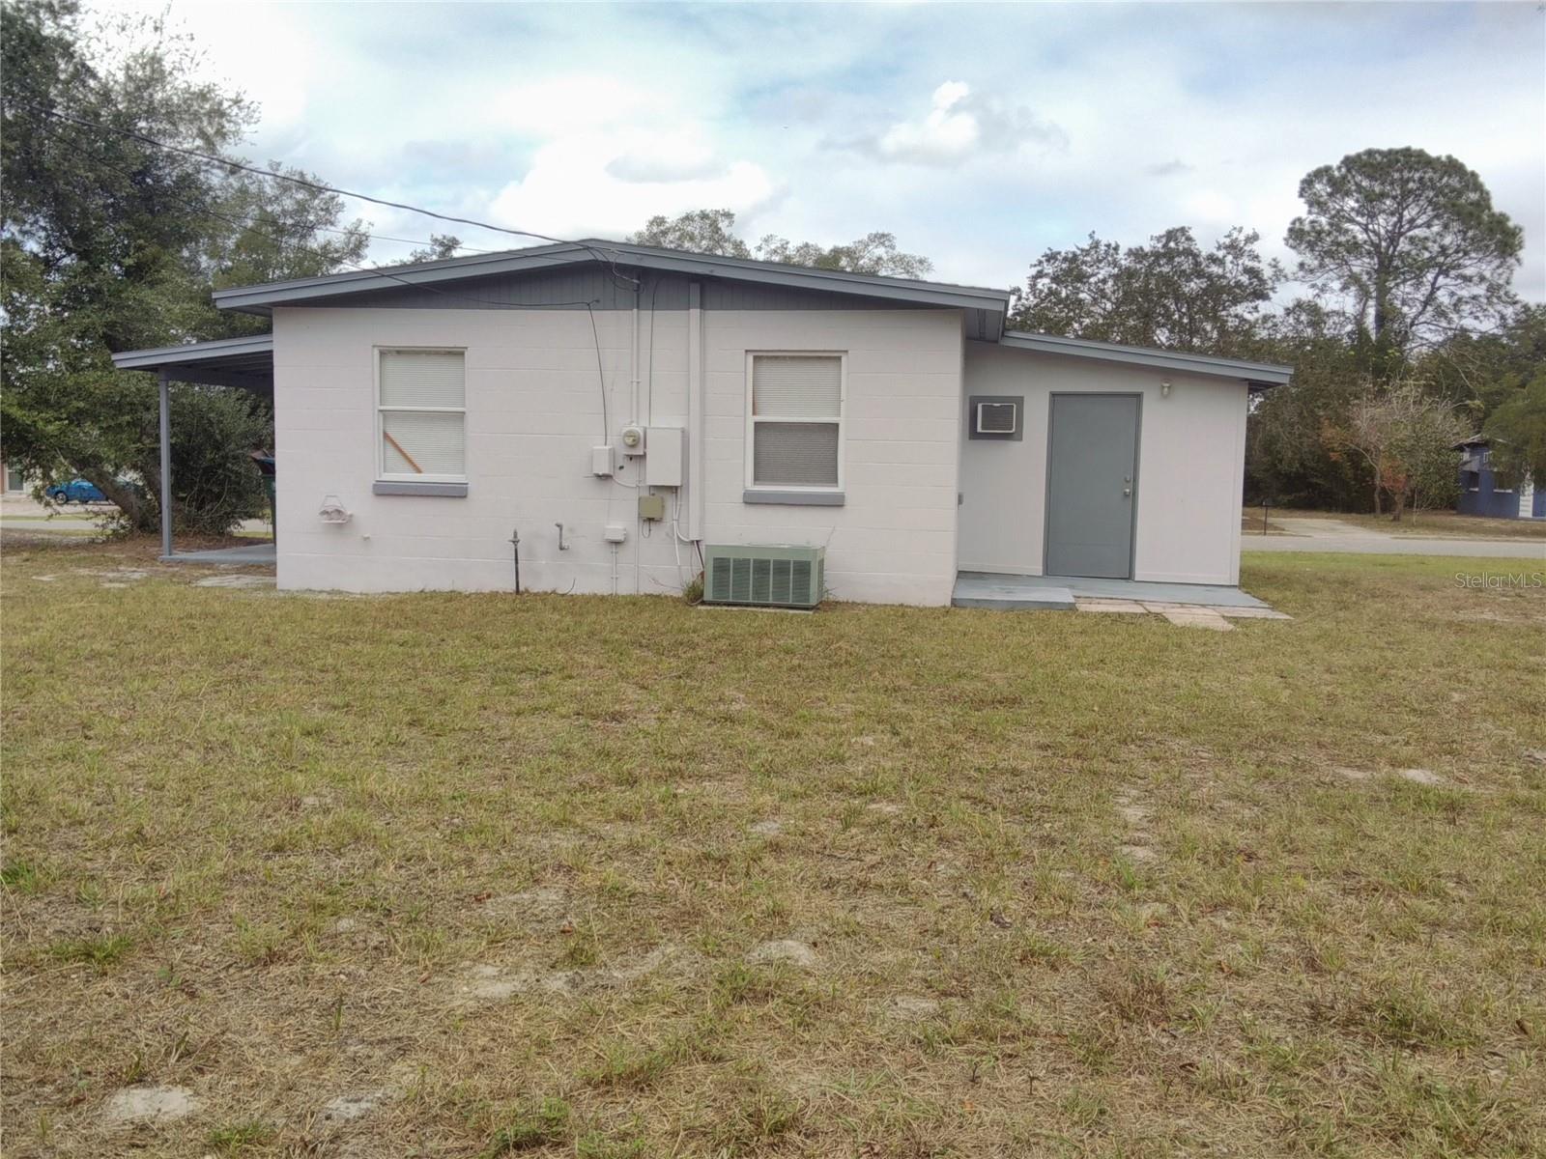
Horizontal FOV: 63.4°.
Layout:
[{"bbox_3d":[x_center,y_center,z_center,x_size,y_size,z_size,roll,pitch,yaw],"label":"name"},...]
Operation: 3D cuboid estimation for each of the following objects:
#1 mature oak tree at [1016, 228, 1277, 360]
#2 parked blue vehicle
[{"bbox_3d":[14.689,-8.049,48.627,10.800,11.500,10.500,2,5,9],"label":"mature oak tree"},{"bbox_3d":[-35.078,-4.481,64.000,4.500,1.450,1.800,0,5,-16],"label":"parked blue vehicle"}]

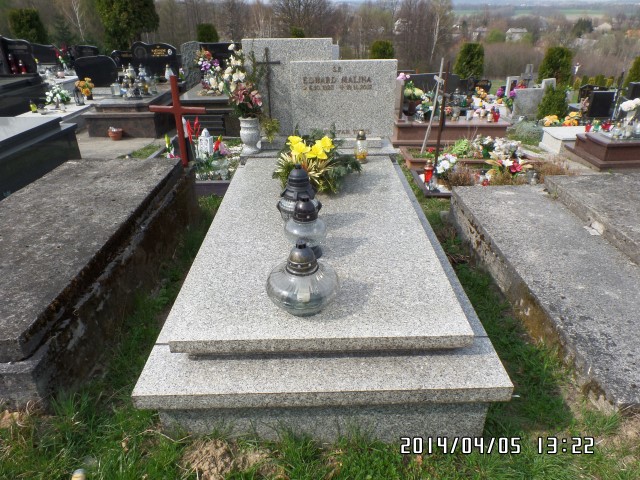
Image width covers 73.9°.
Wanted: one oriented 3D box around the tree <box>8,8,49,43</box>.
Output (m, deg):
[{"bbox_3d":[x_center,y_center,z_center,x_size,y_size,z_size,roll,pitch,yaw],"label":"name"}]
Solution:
[{"bbox_3d":[-10.266,-7.355,15.000,1.250,1.750,1.250,-1,29,0],"label":"tree"}]

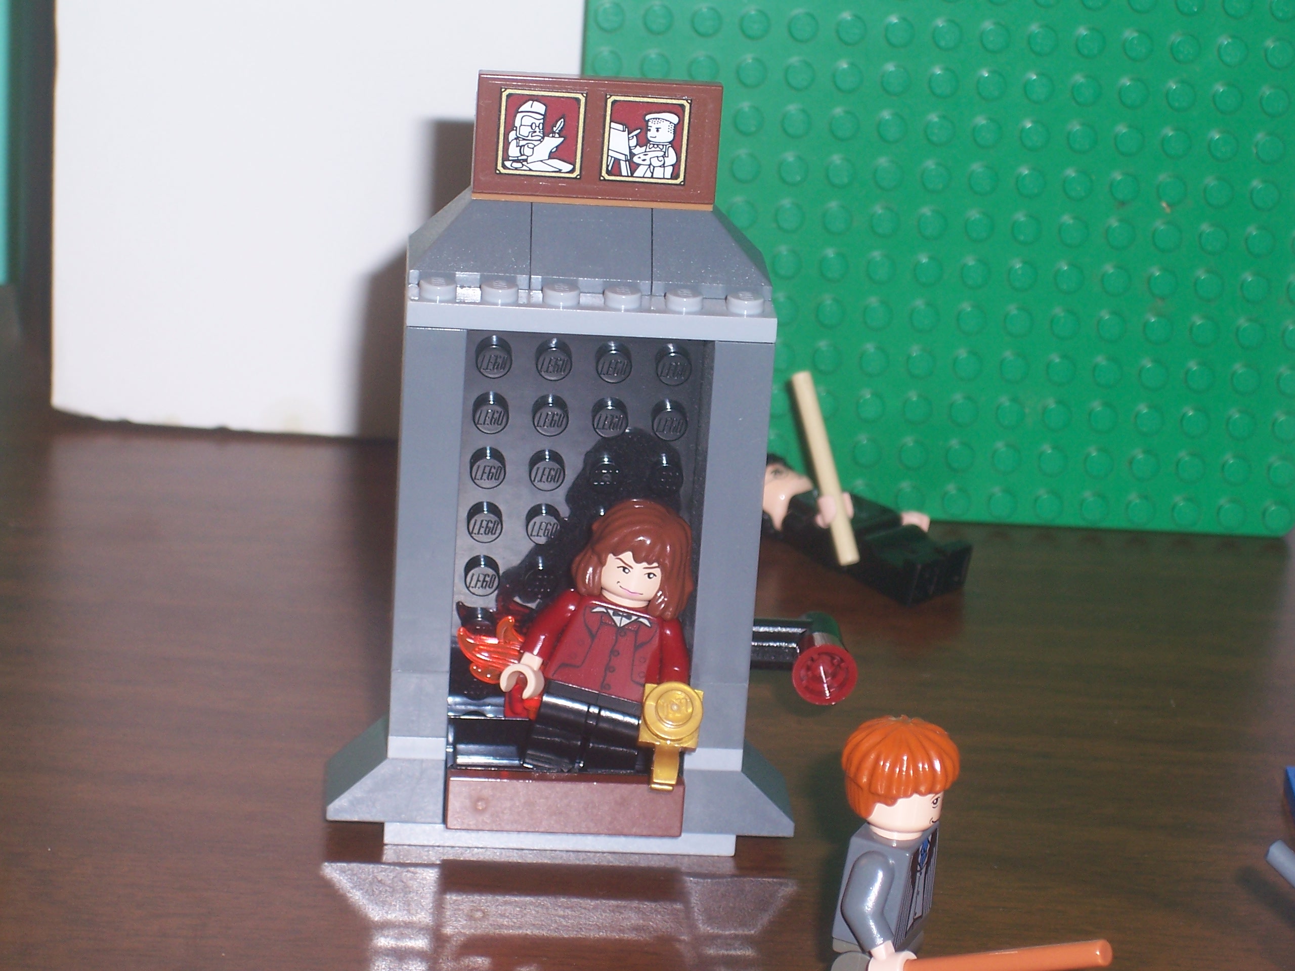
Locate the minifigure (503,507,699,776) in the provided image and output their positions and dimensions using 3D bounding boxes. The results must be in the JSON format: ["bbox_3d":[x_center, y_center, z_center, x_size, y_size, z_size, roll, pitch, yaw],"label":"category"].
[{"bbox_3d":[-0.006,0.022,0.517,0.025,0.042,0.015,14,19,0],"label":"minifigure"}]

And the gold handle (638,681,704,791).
[{"bbox_3d":[0.003,0.034,0.508,0.008,0.014,0.008,8,-17,-4],"label":"gold handle"}]

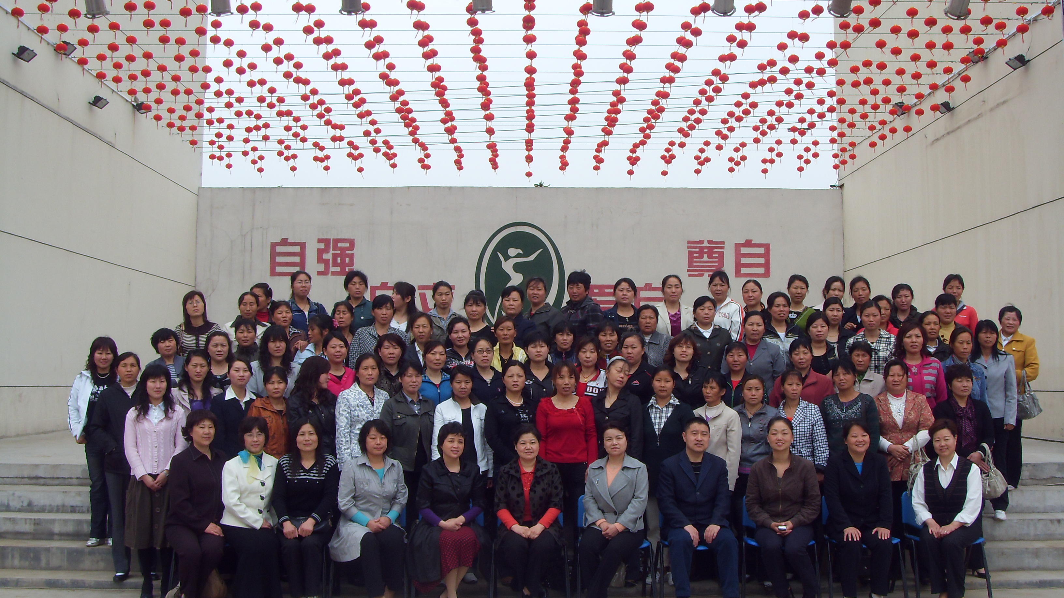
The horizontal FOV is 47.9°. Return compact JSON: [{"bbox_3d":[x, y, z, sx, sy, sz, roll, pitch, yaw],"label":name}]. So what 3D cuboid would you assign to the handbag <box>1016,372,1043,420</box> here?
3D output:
[{"bbox_3d":[3.998,0.788,9.720,0.280,0.396,0.150,0,-4,5],"label":"handbag"}]

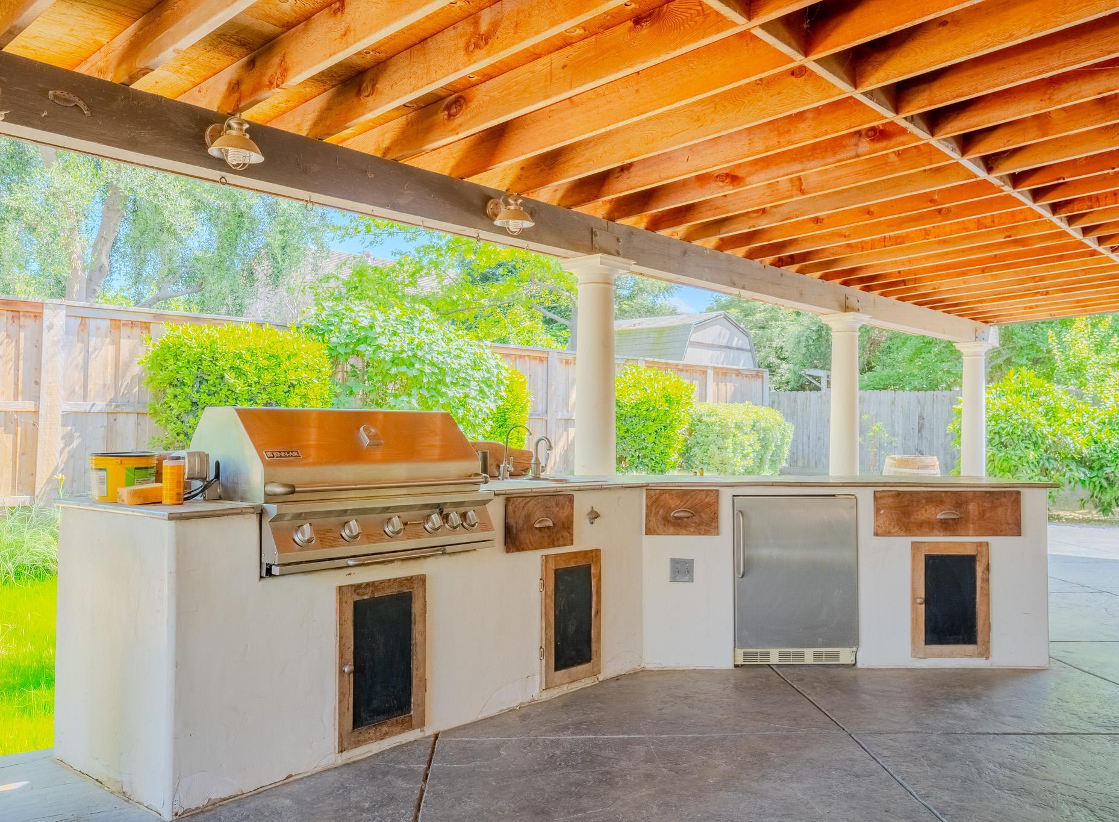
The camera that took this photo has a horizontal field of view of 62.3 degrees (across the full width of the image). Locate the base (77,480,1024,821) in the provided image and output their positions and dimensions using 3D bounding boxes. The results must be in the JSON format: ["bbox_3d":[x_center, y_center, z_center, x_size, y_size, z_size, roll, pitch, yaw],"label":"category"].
[{"bbox_3d":[0.243,0.807,4.434,4.652,0.900,1.743,1,-2,-27],"label":"base"}]

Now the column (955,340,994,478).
[{"bbox_3d":[6.404,0.214,14.298,0.420,2.559,0.420,-1,-2,42],"label":"column"}]

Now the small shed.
[{"bbox_3d":[2.036,-0.225,19.709,3.300,3.494,2.750,-1,-2,42],"label":"small shed"}]

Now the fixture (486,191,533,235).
[{"bbox_3d":[-0.331,-1.365,6.461,0.316,0.294,0.277,-1,-2,42],"label":"fixture"}]

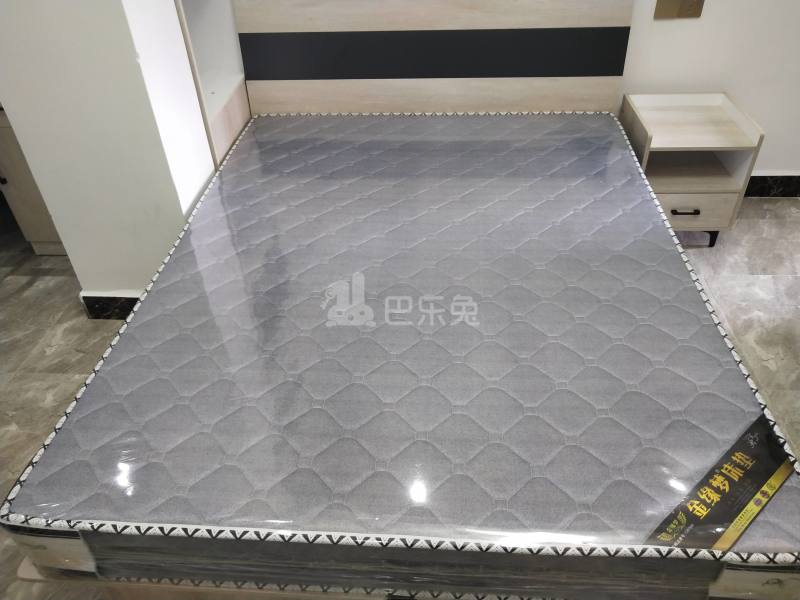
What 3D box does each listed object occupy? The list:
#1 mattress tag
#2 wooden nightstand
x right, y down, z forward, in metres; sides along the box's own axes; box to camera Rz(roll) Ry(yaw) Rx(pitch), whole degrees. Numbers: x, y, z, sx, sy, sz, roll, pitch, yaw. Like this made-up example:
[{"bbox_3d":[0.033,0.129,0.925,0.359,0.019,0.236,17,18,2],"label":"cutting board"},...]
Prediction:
[{"bbox_3d":[0.624,0.352,1.287,0.450,0.010,0.107,-29,43,-32],"label":"mattress tag"},{"bbox_3d":[1.100,-0.513,2.754,0.400,0.470,0.415,1,36,4],"label":"wooden nightstand"}]

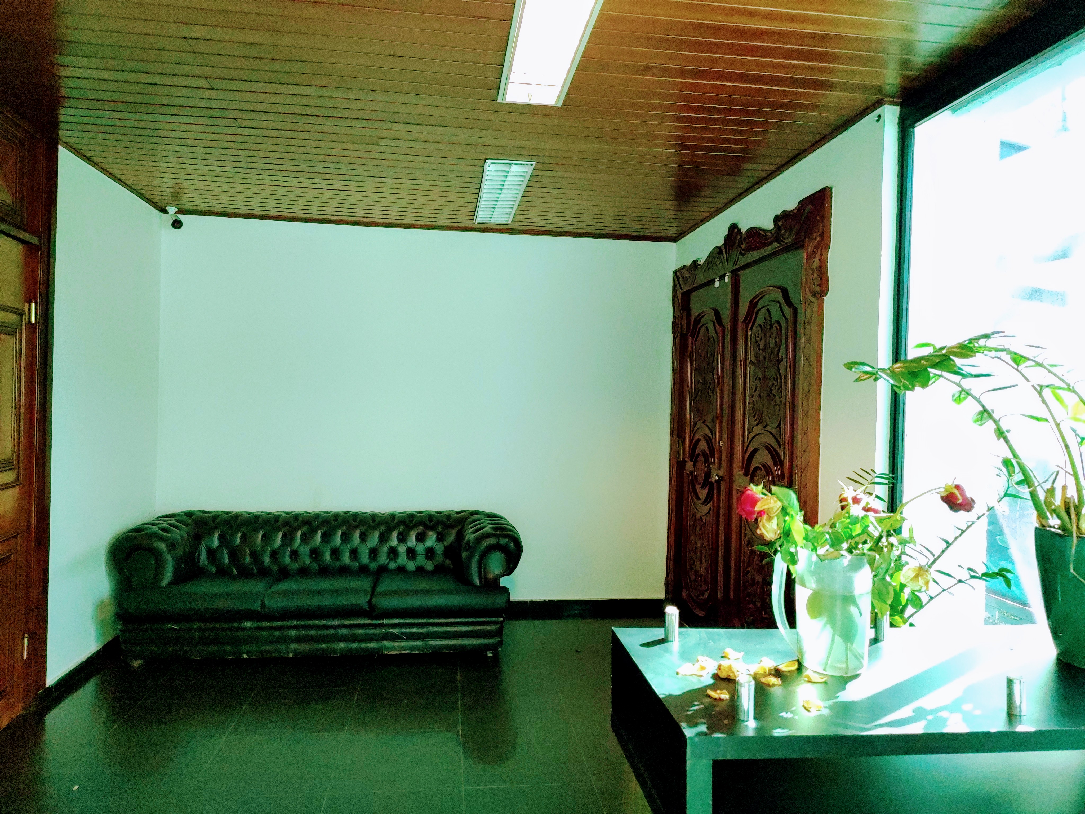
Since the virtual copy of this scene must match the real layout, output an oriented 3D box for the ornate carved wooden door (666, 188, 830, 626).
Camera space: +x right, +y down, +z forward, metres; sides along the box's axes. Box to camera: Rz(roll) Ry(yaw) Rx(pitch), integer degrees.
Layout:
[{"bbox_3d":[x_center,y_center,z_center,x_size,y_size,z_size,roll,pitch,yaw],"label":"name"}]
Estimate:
[{"bbox_3d":[0.982,0.241,4.042,0.099,2.416,2.124,1,1,-7],"label":"ornate carved wooden door"}]

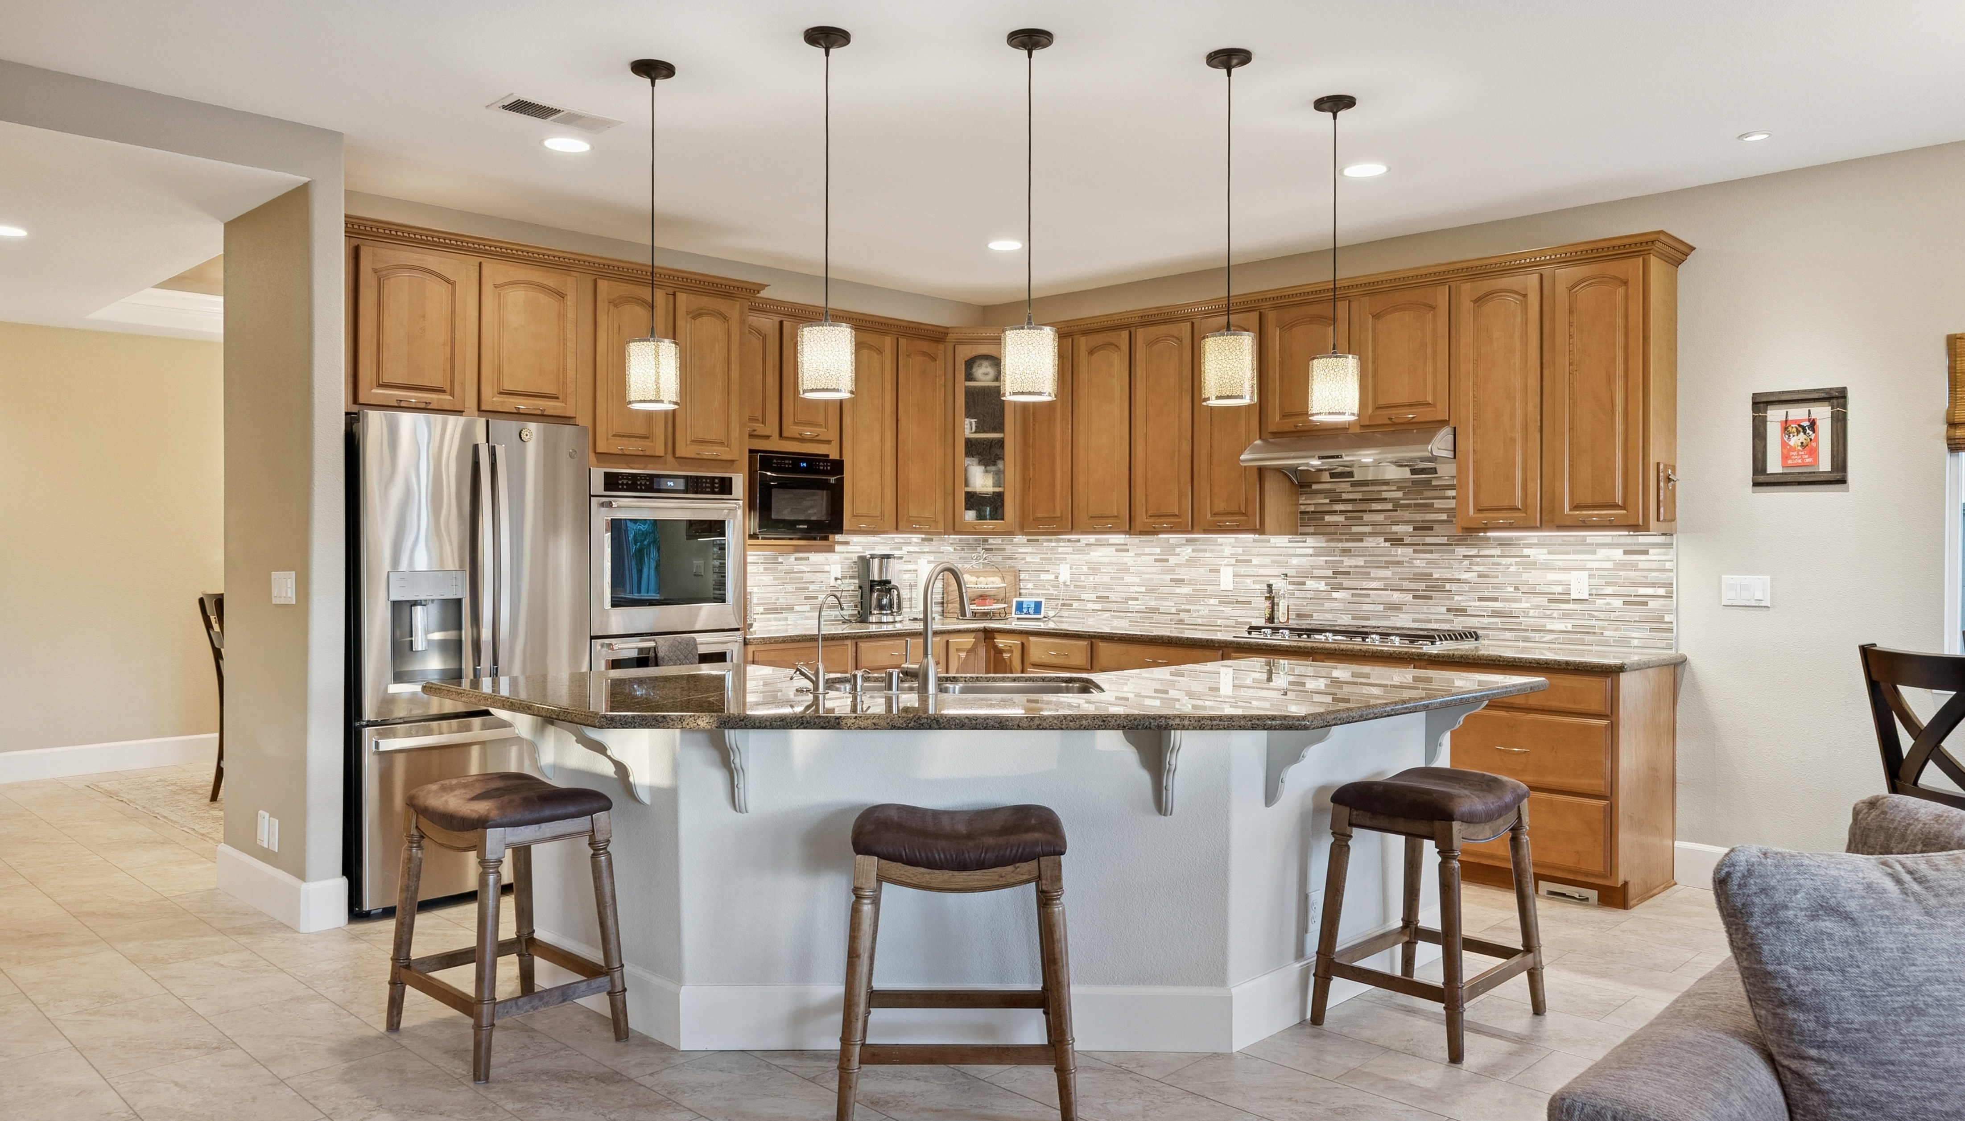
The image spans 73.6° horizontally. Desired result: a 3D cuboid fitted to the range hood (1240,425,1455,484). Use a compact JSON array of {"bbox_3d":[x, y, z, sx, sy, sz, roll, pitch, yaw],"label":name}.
[{"bbox_3d":[1.683,-0.453,5.828,0.915,0.210,0.510,0,1,44],"label":"range hood"}]

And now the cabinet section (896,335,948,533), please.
[{"bbox_3d":[-0.430,-0.655,7.138,0.318,1.039,0.380,1,1,44],"label":"cabinet section"}]

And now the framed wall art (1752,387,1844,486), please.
[{"bbox_3d":[3.025,-0.452,4.864,0.308,0.355,0.035,1,1,44],"label":"framed wall art"}]

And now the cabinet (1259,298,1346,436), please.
[{"bbox_3d":[1.570,-0.862,6.023,0.430,0.580,0.360,1,1,44],"label":"cabinet"}]

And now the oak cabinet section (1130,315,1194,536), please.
[{"bbox_3d":[1.006,-0.649,6.633,0.383,1.039,0.336,1,1,44],"label":"oak cabinet section"}]

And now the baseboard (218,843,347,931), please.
[{"bbox_3d":[-2.623,1.202,4.910,0.860,0.168,0.165,1,1,44],"label":"baseboard"}]

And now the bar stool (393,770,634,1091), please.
[{"bbox_3d":[-1.291,0.956,3.560,0.540,0.665,0.430,0,1,44],"label":"bar stool"}]

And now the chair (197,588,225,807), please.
[{"bbox_3d":[-3.699,0.720,6.864,0.480,1.075,0.600,0,1,44],"label":"chair"}]

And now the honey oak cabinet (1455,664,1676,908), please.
[{"bbox_3d":[2.238,0.839,5.227,0.766,0.876,0.630,0,1,44],"label":"honey oak cabinet"}]

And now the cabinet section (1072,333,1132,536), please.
[{"bbox_3d":[0.728,-0.652,6.901,0.389,1.039,0.336,1,1,44],"label":"cabinet section"}]

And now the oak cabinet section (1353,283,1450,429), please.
[{"bbox_3d":[1.918,-0.868,5.753,0.420,0.580,0.336,1,1,44],"label":"oak cabinet section"}]

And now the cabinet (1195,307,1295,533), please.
[{"bbox_3d":[1.274,-0.646,6.309,0.390,1.050,0.360,1,1,44],"label":"cabinet"}]

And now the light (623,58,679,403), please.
[{"bbox_3d":[-0.964,-0.946,3.850,0.160,0.990,0.160,0,1,0],"label":"light"}]

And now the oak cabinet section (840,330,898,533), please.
[{"bbox_3d":[-0.696,-0.652,6.862,0.318,1.039,0.385,1,1,44],"label":"oak cabinet section"}]

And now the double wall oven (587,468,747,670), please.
[{"bbox_3d":[-1.520,0.274,5.712,0.620,1.300,0.745,1,1,44],"label":"double wall oven"}]

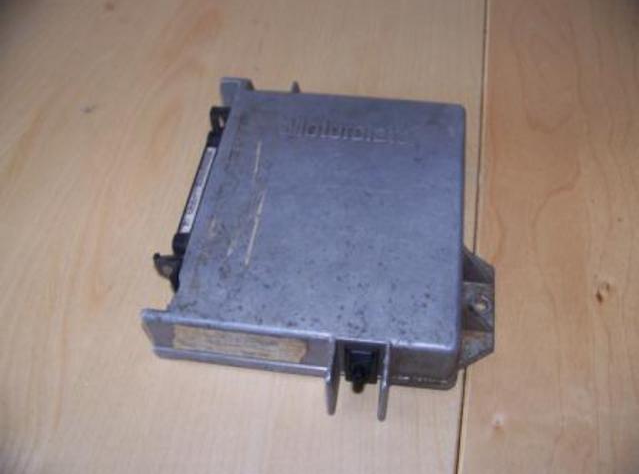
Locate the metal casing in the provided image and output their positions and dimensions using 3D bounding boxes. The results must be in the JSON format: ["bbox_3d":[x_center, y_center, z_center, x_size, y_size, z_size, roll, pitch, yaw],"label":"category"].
[{"bbox_3d":[0.007,-0.006,0.378,0.192,0.056,0.205,5,57,6],"label":"metal casing"}]

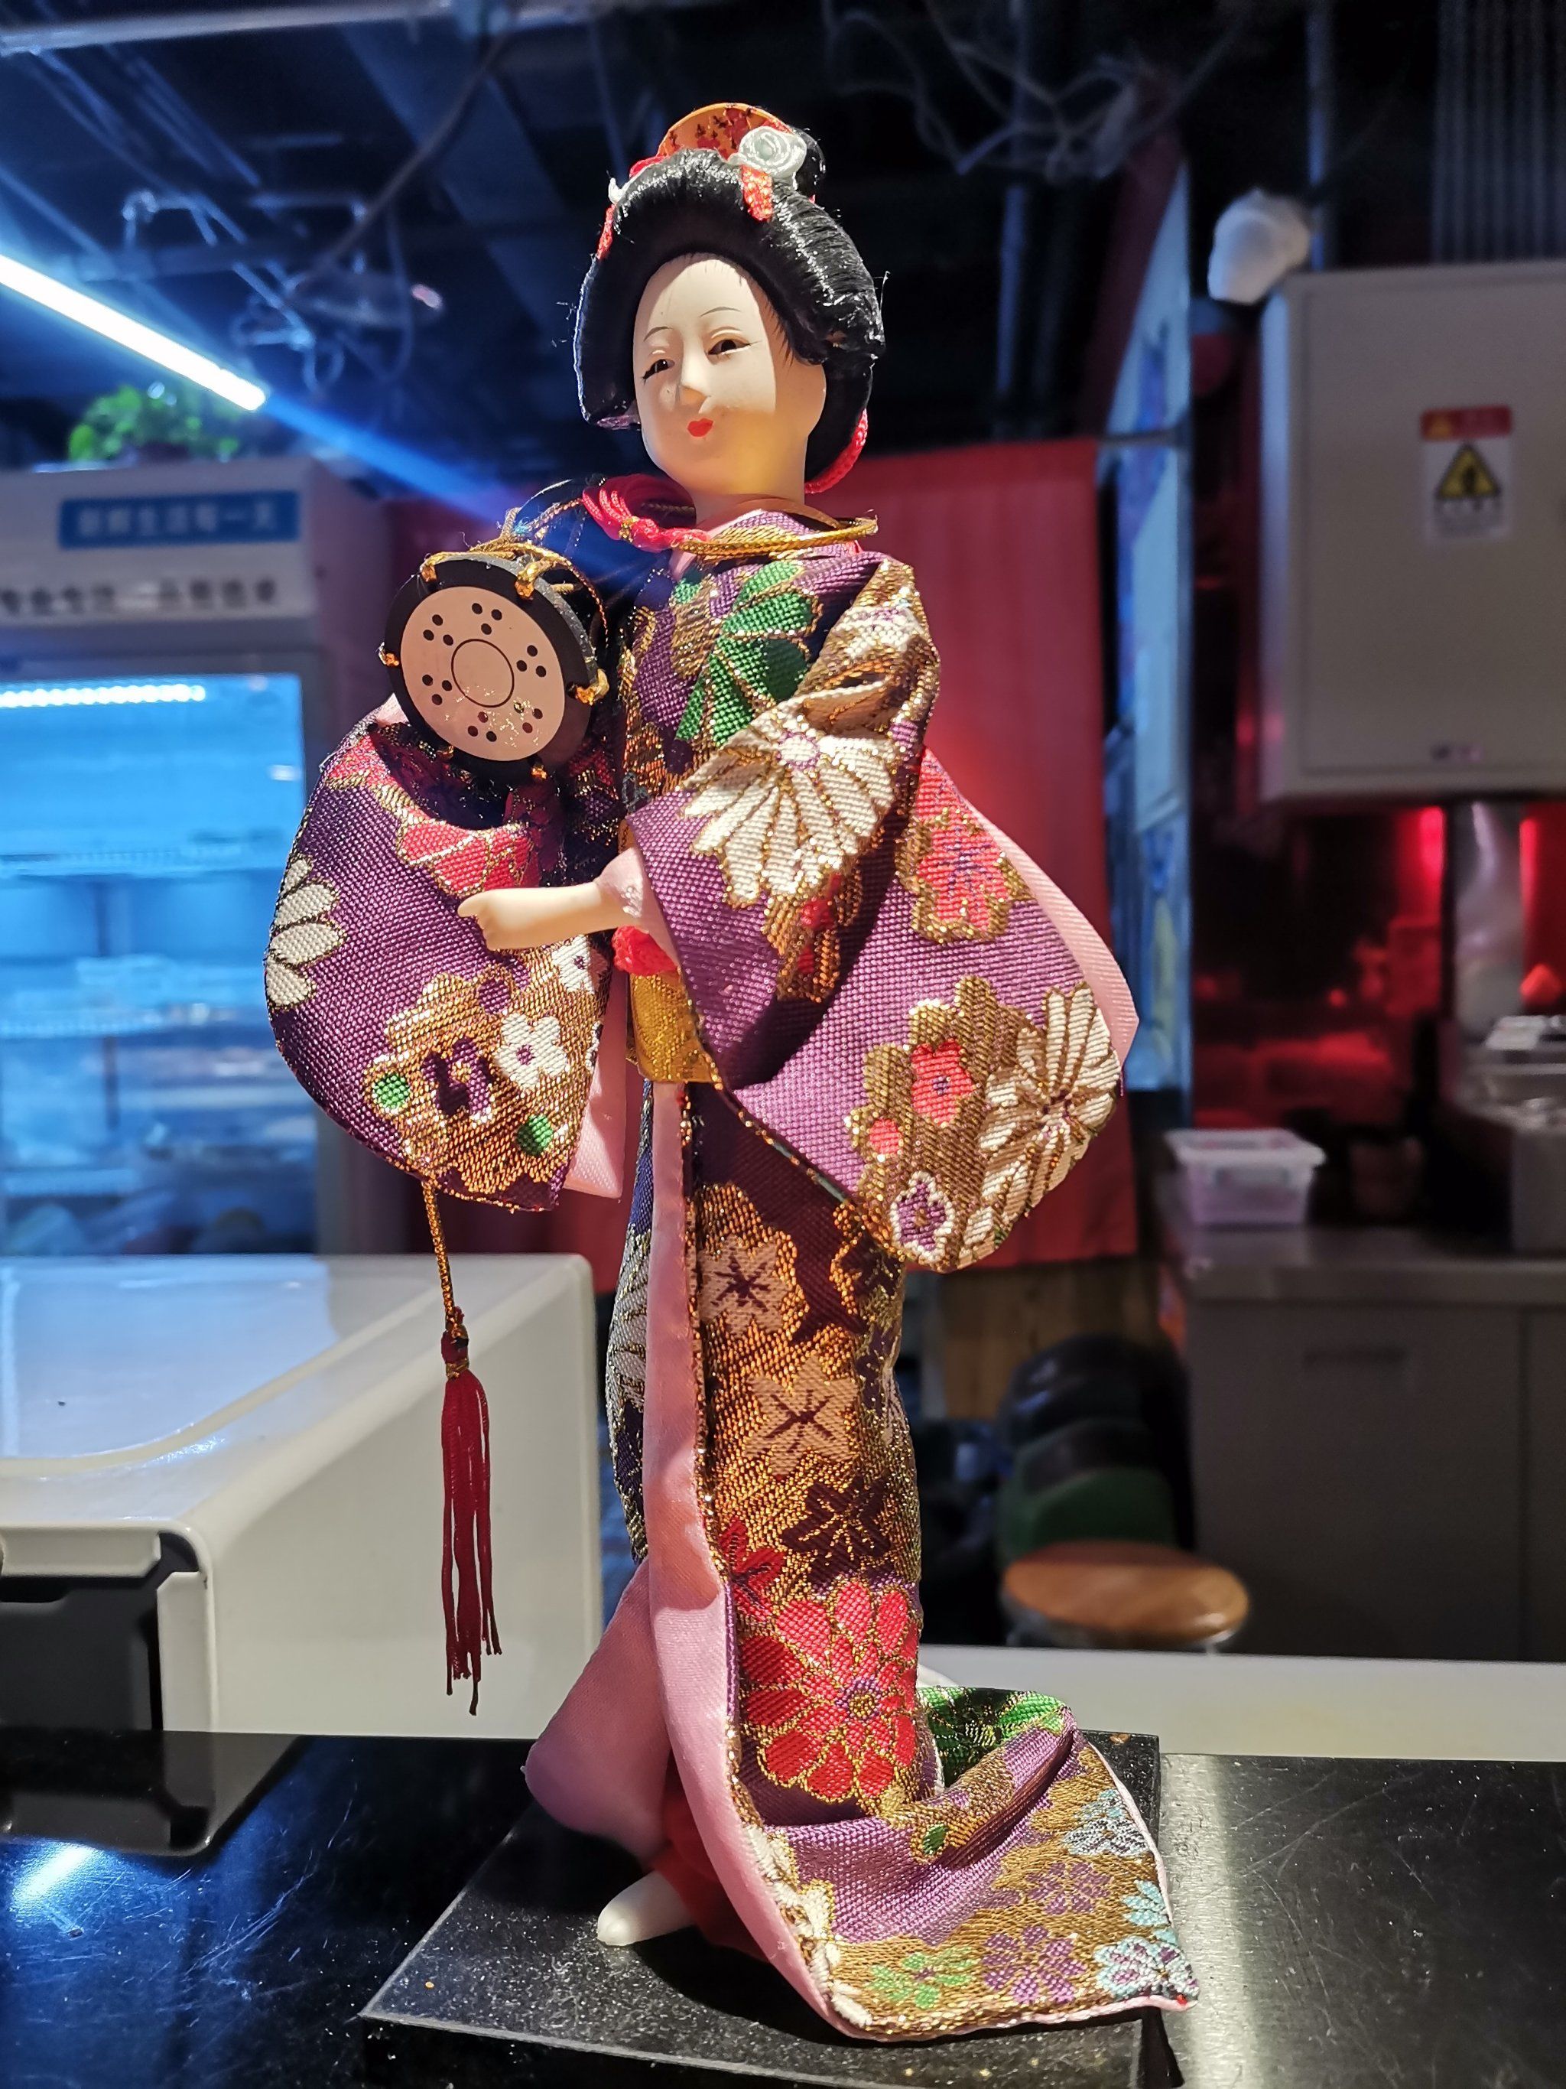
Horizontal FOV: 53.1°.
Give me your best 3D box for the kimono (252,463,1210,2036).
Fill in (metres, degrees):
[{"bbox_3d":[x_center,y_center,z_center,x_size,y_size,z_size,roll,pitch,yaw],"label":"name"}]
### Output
[{"bbox_3d":[-0.004,0.024,0.262,0.142,0.231,0.085,1,3,30],"label":"kimono"}]

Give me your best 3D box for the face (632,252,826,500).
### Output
[{"bbox_3d":[-0.009,-0.104,0.245,0.027,0.036,0.022,1,3,32],"label":"face"}]

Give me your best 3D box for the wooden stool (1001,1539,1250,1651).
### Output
[{"bbox_3d":[0.441,0.917,2.009,0.330,0.450,0.330,-1,2,0],"label":"wooden stool"}]

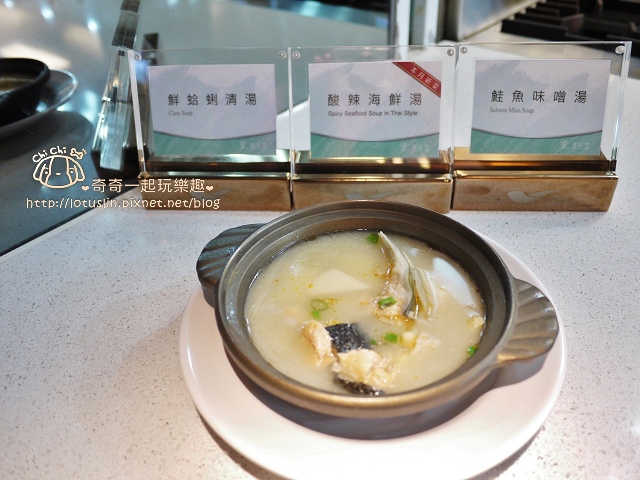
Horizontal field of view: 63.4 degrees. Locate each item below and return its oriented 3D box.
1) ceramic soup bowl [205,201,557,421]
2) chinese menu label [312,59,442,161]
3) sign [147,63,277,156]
[{"bbox_3d":[0.024,0.040,0.292,0.200,0.048,0.160,7,37,12],"label":"ceramic soup bowl"},{"bbox_3d":[0.043,-0.101,0.406,0.102,0.072,0.008,0,13,3],"label":"chinese menu label"},{"bbox_3d":[-0.086,-0.104,0.420,0.102,0.072,0.008,0,13,4],"label":"sign"}]

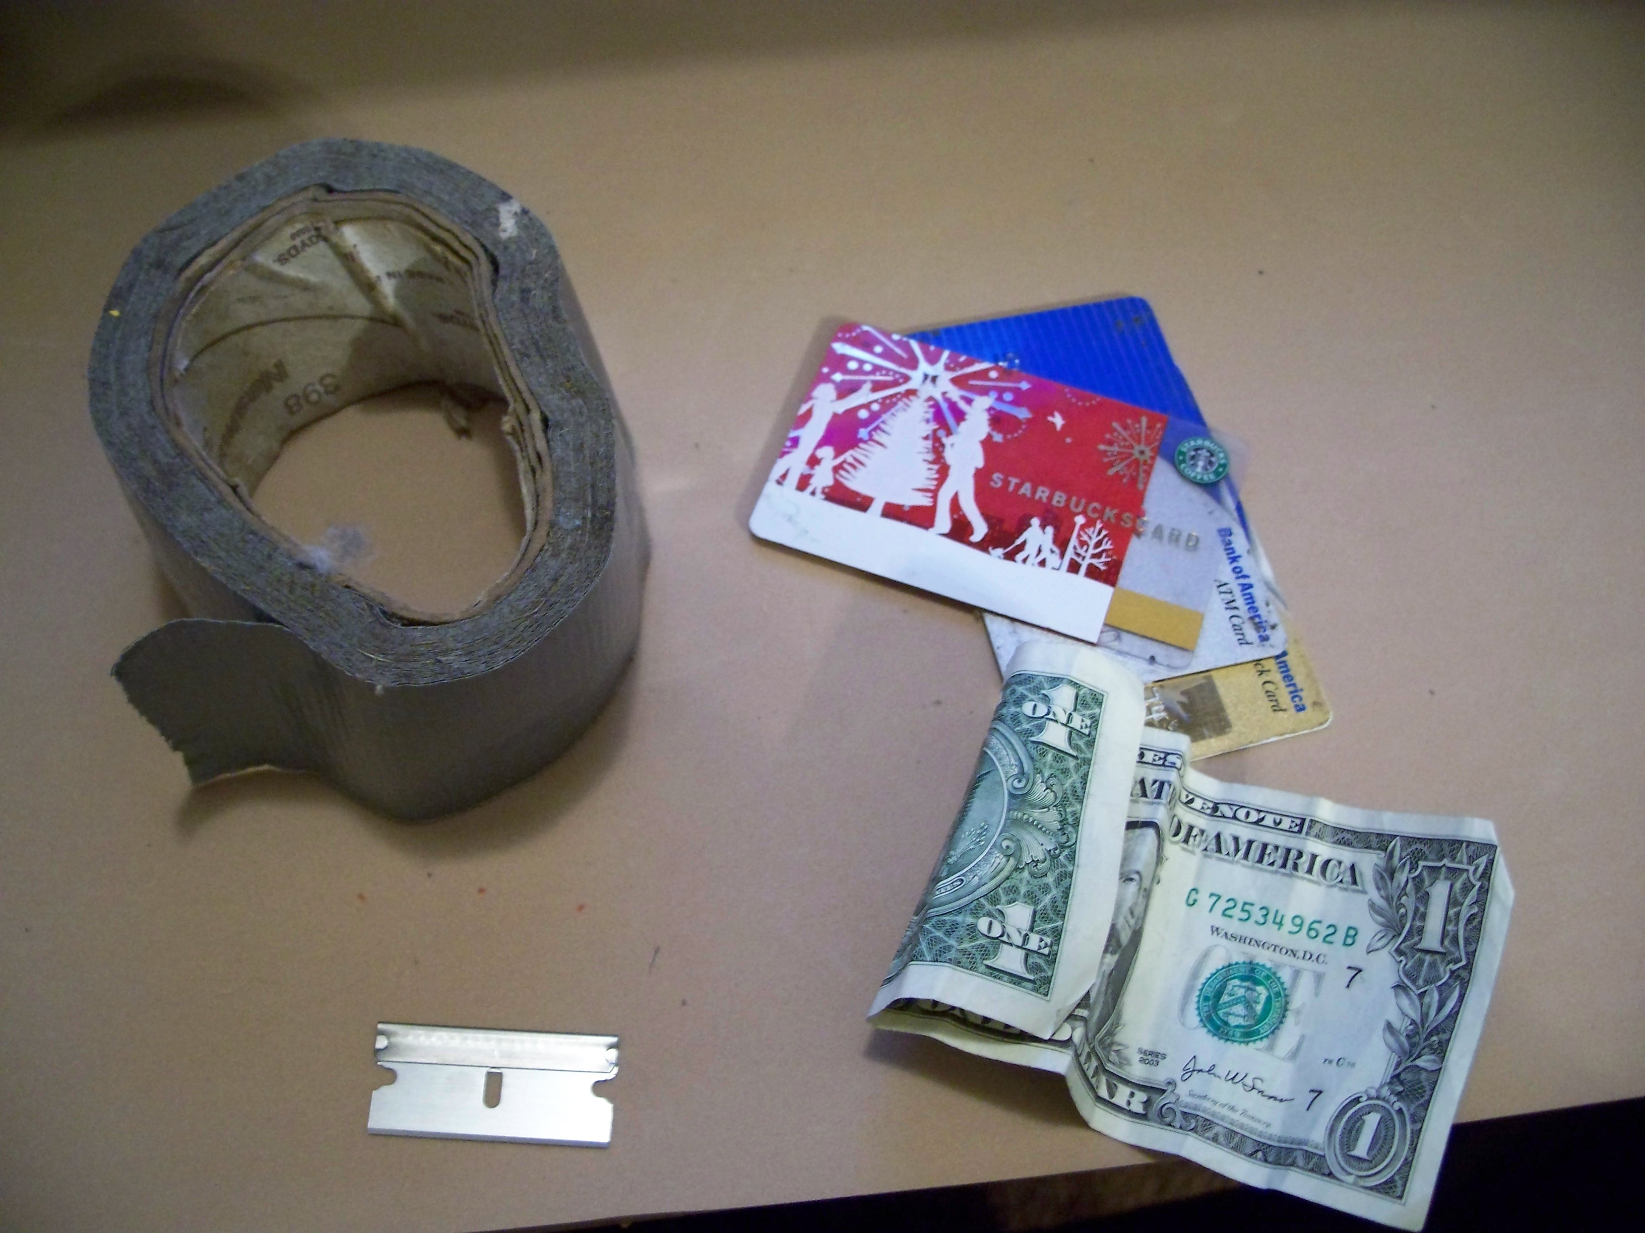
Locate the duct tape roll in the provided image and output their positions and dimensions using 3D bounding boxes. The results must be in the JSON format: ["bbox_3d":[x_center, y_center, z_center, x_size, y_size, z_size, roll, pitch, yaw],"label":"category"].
[{"bbox_3d":[-0.077,-0.025,0.311,0.087,0.049,0.113,-8,63,-6],"label":"duct tape roll"}]

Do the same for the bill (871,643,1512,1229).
[{"bbox_3d":[0.061,0.049,0.287,0.090,0.028,0.076,21,64,9],"label":"bill"}]

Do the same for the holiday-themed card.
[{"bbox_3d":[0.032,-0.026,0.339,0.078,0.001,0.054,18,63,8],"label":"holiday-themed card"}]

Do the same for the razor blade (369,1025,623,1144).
[{"bbox_3d":[-0.053,0.076,0.285,0.038,0.001,0.019,2,62,0],"label":"razor blade"}]

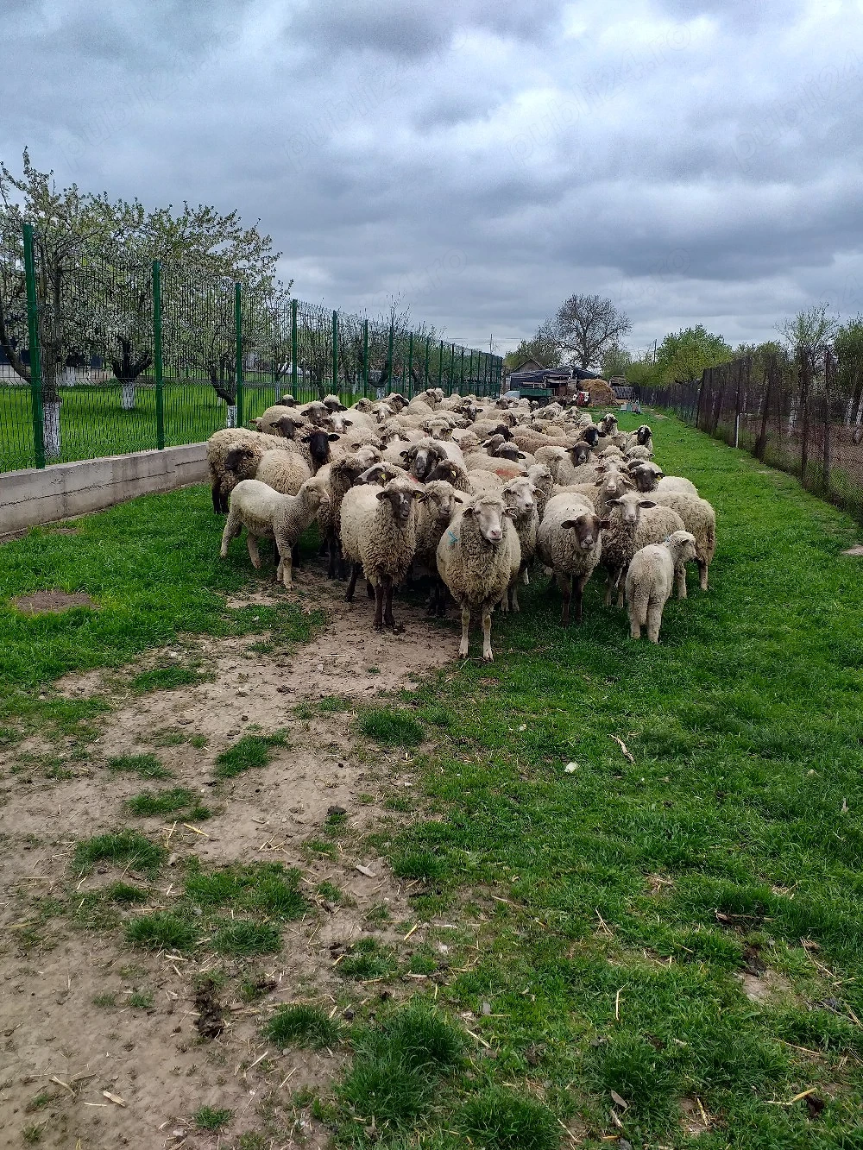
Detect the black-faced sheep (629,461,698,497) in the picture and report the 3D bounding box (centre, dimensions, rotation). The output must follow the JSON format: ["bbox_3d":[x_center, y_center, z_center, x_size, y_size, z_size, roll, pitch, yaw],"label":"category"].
[{"bbox_3d":[1.945,-0.511,7.251,0.420,0.840,1.080,10,15,33],"label":"black-faced sheep"}]

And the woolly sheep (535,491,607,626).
[{"bbox_3d":[0.882,-0.135,5.631,0.430,0.770,1.000,1,12,-3],"label":"woolly sheep"}]

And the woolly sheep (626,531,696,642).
[{"bbox_3d":[1.460,0.018,5.374,0.300,0.600,0.870,8,14,27],"label":"woolly sheep"}]

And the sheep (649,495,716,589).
[{"bbox_3d":[1.610,-0.321,6.497,1.080,0.780,0.420,4,13,11],"label":"sheep"}]

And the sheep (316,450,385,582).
[{"bbox_3d":[-0.727,-0.464,6.613,0.460,0.880,1.100,-2,13,-16],"label":"sheep"}]

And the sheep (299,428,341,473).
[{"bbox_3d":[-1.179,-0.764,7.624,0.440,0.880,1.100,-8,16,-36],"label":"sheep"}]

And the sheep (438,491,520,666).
[{"bbox_3d":[0.258,-0.033,4.735,0.460,0.860,0.980,2,12,3],"label":"sheep"}]

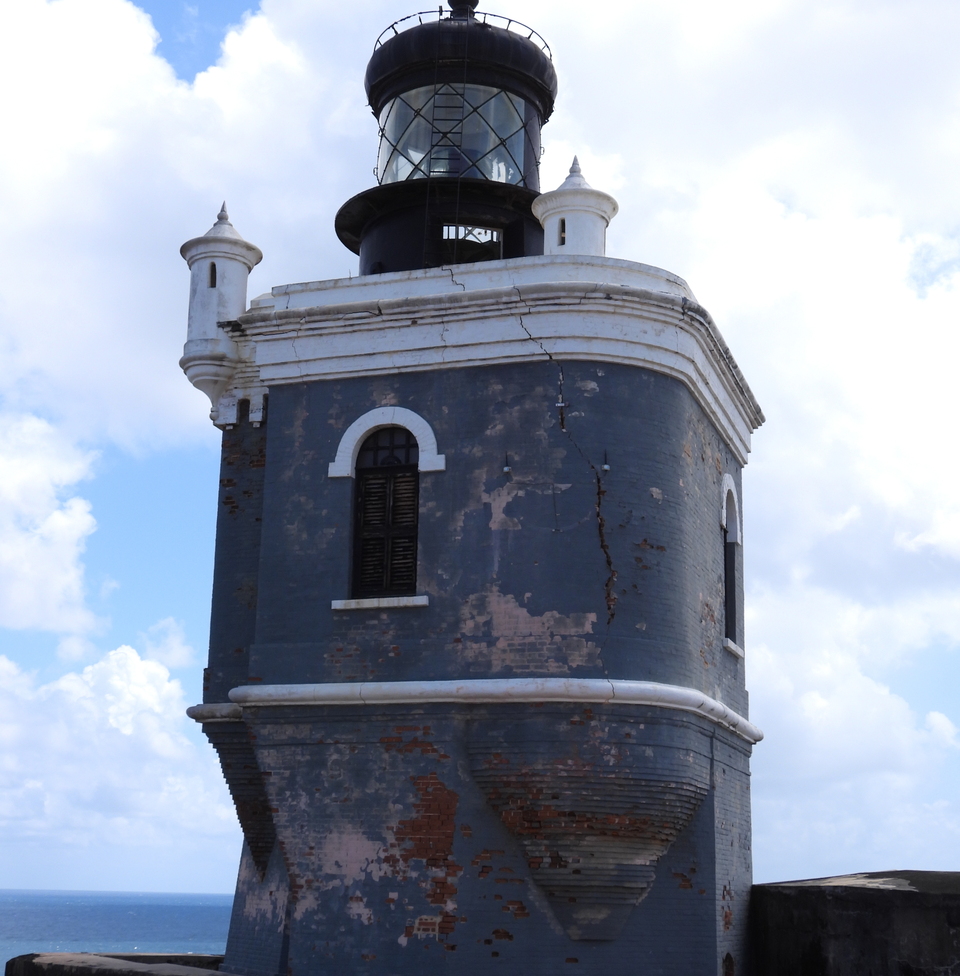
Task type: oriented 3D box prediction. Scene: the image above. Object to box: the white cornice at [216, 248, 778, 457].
[{"bbox_3d":[0.218,-1.319,23.604,7.323,1.484,7.422,-4,-15,19],"label":"white cornice"}]

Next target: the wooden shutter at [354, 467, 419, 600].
[{"bbox_3d":[-1.194,0.555,20.049,0.891,1.702,0.079,-4,-15,19],"label":"wooden shutter"}]

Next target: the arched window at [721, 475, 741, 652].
[{"bbox_3d":[3.578,1.080,23.024,0.218,2.553,1.484,-4,-15,19],"label":"arched window"}]

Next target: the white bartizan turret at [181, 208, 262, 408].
[{"bbox_3d":[-3.831,-2.669,23.321,1.230,3.314,1.230,-4,-15,19],"label":"white bartizan turret"}]

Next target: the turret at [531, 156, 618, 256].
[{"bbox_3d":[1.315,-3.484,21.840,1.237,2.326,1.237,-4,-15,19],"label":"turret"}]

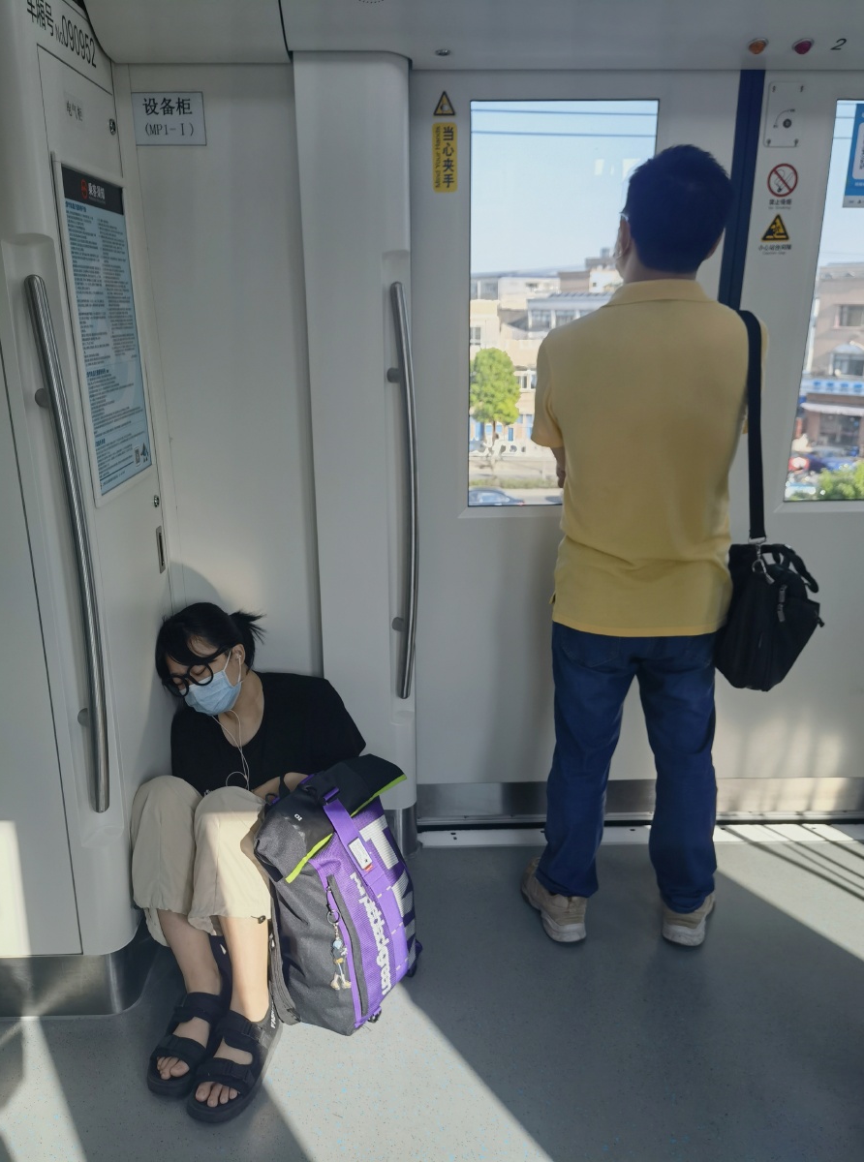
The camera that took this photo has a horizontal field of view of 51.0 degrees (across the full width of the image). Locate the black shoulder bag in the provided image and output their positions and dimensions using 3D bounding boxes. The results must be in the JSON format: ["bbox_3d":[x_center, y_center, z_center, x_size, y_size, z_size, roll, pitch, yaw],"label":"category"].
[{"bbox_3d":[0.688,-0.182,1.843,0.180,0.715,0.340,7,19,20],"label":"black shoulder bag"}]

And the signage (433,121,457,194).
[{"bbox_3d":[0.029,-0.906,1.939,0.054,0.136,0.006,-1,19,-1],"label":"signage"}]

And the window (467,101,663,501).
[{"bbox_3d":[0.284,-0.598,2.053,0.397,0.876,0.030,-1,19,-1],"label":"window"}]

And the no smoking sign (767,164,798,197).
[{"bbox_3d":[0.762,-0.869,1.967,0.067,0.067,0.005,-1,19,-1],"label":"no smoking sign"}]

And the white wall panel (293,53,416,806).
[{"bbox_3d":[-0.150,-0.233,2.047,0.225,1.666,0.100,-1,19,-1],"label":"white wall panel"}]

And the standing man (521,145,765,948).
[{"bbox_3d":[0.428,-0.003,1.911,0.460,1.660,0.320,-3,19,-7],"label":"standing man"}]

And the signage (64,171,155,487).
[{"bbox_3d":[-0.633,-0.486,1.803,0.012,0.580,0.345,-1,19,-1],"label":"signage"}]

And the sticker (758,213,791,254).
[{"bbox_3d":[0.774,-0.780,2.037,0.076,0.086,0.003,-1,18,-1],"label":"sticker"}]

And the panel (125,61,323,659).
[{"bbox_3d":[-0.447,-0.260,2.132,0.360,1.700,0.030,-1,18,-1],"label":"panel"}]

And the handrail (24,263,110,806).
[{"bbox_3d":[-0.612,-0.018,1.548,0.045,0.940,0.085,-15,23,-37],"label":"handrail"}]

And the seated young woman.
[{"bbox_3d":[-0.366,0.483,1.891,0.450,0.750,0.810,1,18,4],"label":"seated young woman"}]

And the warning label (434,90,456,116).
[{"bbox_3d":[0.028,-1.023,1.945,0.046,0.049,0.003,-1,18,-1],"label":"warning label"}]

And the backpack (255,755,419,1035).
[{"bbox_3d":[-0.187,0.643,1.865,0.175,0.455,0.285,-1,16,31],"label":"backpack"}]

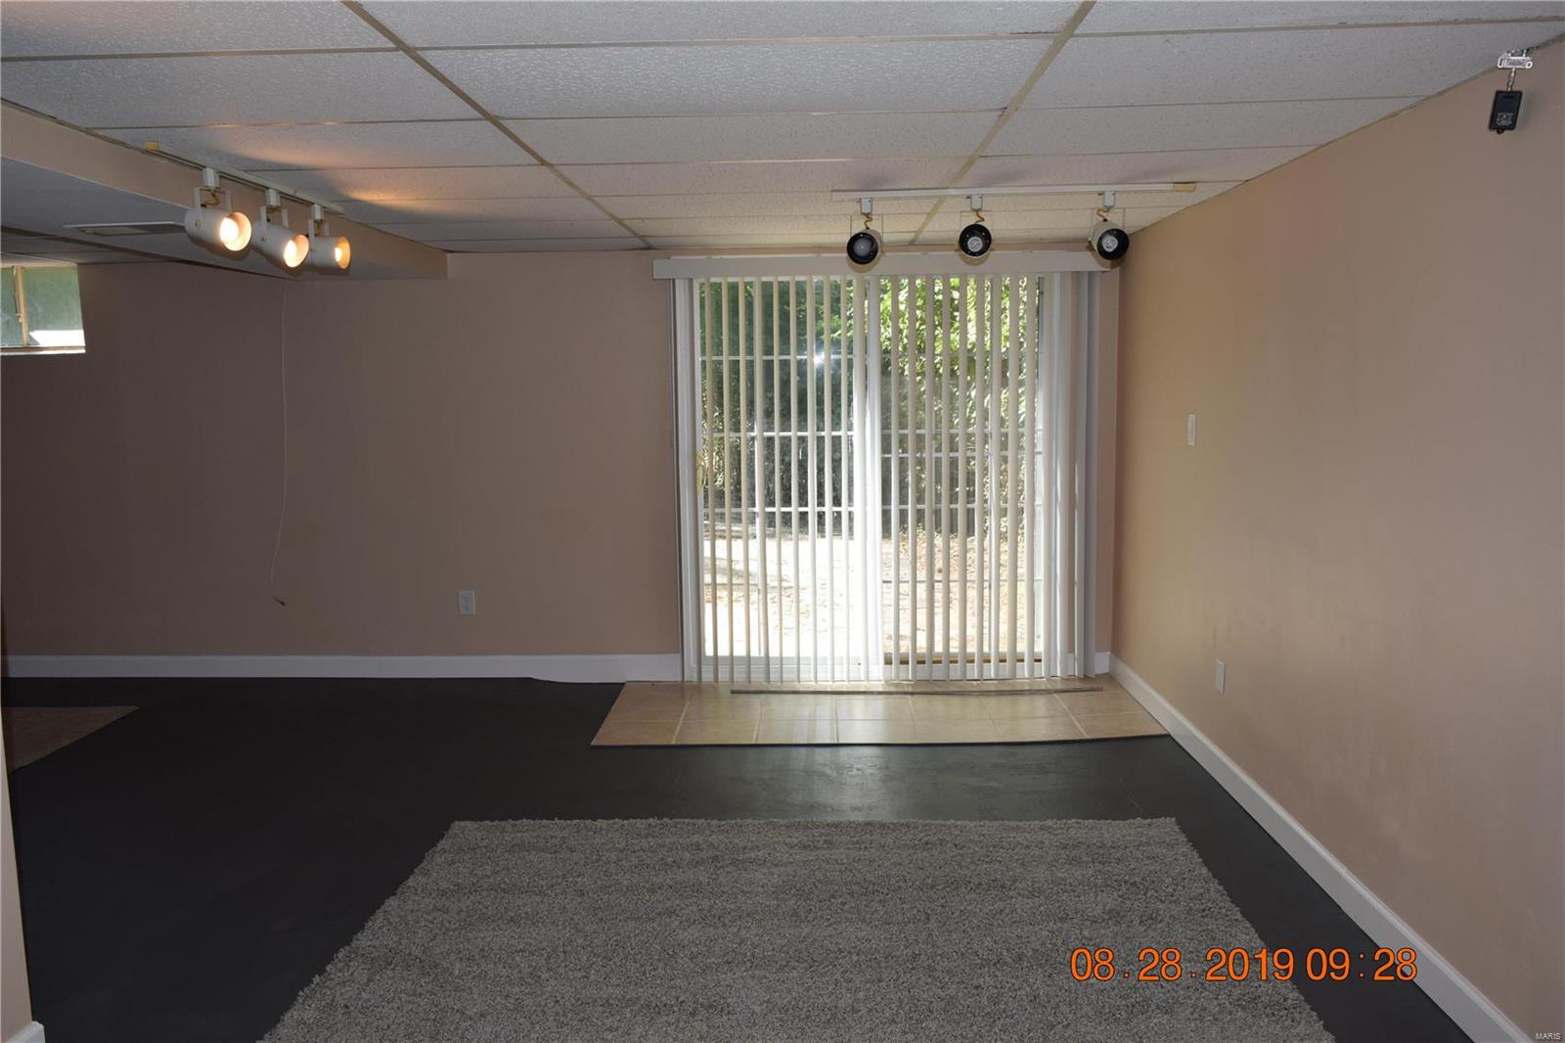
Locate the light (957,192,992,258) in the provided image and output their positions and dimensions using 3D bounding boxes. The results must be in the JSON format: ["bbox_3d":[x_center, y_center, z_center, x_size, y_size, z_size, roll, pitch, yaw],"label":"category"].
[{"bbox_3d":[0.647,-0.985,3.942,0.112,0.215,0.155,0,7,9],"label":"light"}]

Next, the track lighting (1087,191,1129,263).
[{"bbox_3d":[1.090,-0.983,3.931,0.112,0.220,0.155,-3,7,-12],"label":"track lighting"}]

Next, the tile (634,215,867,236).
[{"bbox_3d":[-0.028,-1.237,4.881,1.195,0.022,0.586,-1,7,1],"label":"tile"}]

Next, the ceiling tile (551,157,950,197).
[{"bbox_3d":[-0.056,-1.083,3.669,1.207,0.020,0.598,-1,7,2],"label":"ceiling tile"}]

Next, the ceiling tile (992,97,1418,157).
[{"bbox_3d":[1.023,-1.018,3.040,0.944,0.022,0.586,-1,7,1],"label":"ceiling tile"}]

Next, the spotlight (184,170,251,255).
[{"bbox_3d":[-1.552,-0.856,3.243,0.160,0.230,0.110,3,8,25],"label":"spotlight"}]

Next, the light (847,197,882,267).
[{"bbox_3d":[0.274,-0.978,3.953,0.112,0.220,0.155,1,7,13],"label":"light"}]

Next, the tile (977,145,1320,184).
[{"bbox_3d":[1.042,-1.095,3.644,0.954,0.022,0.586,-1,7,1],"label":"tile"}]

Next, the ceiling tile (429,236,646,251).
[{"bbox_3d":[-1.131,-1.291,5.425,0.988,0.022,0.432,-1,7,1],"label":"ceiling tile"}]

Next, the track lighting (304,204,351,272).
[{"bbox_3d":[-1.539,-0.954,3.957,0.150,0.215,0.110,0,7,5],"label":"track lighting"}]

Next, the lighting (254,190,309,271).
[{"bbox_3d":[-1.549,-0.901,3.624,0.155,0.235,0.110,2,8,22],"label":"lighting"}]

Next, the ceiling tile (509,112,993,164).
[{"bbox_3d":[-0.070,-1.006,3.067,1.195,0.022,0.586,-1,7,1],"label":"ceiling tile"}]

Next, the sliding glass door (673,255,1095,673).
[{"bbox_3d":[0.495,-0.214,5.644,2.025,1.975,0.090,-1,7,2],"label":"sliding glass door"}]

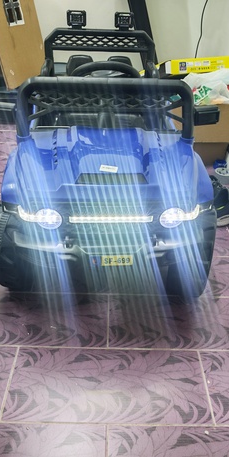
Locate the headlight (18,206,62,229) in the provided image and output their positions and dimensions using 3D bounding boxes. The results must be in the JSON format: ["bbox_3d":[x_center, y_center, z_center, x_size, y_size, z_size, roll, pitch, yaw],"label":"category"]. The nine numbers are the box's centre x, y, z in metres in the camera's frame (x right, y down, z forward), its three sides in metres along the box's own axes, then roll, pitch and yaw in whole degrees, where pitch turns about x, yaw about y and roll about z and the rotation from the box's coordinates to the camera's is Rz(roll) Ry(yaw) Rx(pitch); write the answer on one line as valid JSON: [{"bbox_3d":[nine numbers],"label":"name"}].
[{"bbox_3d":[-0.203,-0.038,0.867,0.124,0.068,0.055,0,38,-4],"label":"headlight"}]

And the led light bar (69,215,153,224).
[{"bbox_3d":[-0.008,-0.030,0.871,0.231,0.025,0.025,0,38,-4],"label":"led light bar"}]

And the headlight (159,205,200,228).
[{"bbox_3d":[0.184,-0.042,0.896,0.122,0.068,0.055,0,38,-4],"label":"headlight"}]

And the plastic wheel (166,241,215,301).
[{"bbox_3d":[0.278,0.073,1.178,0.140,0.375,0.375,9,39,8],"label":"plastic wheel"}]

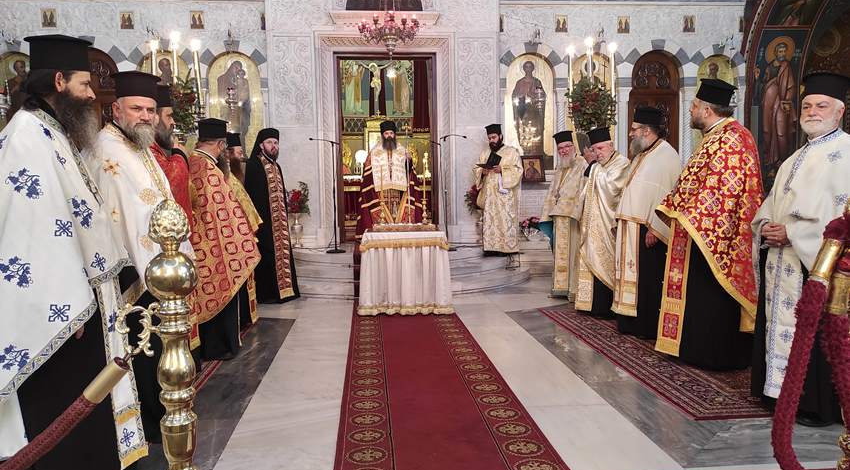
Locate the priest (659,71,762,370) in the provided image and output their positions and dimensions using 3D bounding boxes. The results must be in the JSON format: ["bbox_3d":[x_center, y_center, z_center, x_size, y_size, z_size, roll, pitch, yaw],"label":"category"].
[{"bbox_3d":[1.968,-0.081,4.239,0.600,1.942,0.680,-1,4,-8],"label":"priest"}]

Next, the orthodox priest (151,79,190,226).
[{"bbox_3d":[-1.668,0.005,3.869,0.460,1.880,0.600,-2,4,-12],"label":"orthodox priest"}]

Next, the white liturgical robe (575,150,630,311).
[{"bbox_3d":[1.701,-0.053,5.878,0.520,1.521,0.640,-3,5,-30],"label":"white liturgical robe"}]

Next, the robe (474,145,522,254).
[{"bbox_3d":[1.053,-0.505,8.730,0.640,1.537,0.480,1,5,25],"label":"robe"}]

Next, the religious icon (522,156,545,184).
[{"bbox_3d":[1.581,-0.958,8.937,0.357,0.399,0.050,-1,-5,-5],"label":"religious icon"}]

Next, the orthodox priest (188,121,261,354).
[{"bbox_3d":[-1.527,0.023,4.650,0.540,1.764,0.610,-3,5,-25],"label":"orthodox priest"}]

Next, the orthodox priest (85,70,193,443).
[{"bbox_3d":[-1.456,0.100,3.127,0.500,1.835,0.600,1,4,16],"label":"orthodox priest"}]

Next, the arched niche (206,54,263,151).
[{"bbox_3d":[-2.998,-1.974,9.747,0.834,1.796,0.100,-1,4,-5],"label":"arched niche"}]

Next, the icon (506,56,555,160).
[{"bbox_3d":[1.728,-2.047,10.172,0.872,1.851,0.180,-1,4,-5],"label":"icon"}]

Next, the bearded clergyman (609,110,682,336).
[{"bbox_3d":[1.809,-0.115,5.072,0.500,1.870,0.620,-3,5,-25],"label":"bearded clergyman"}]

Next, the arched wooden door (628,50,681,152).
[{"bbox_3d":[3.450,-1.371,9.271,0.810,2.794,0.120,-1,4,-5],"label":"arched wooden door"}]

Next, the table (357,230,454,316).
[{"bbox_3d":[-0.217,0.349,6.258,0.923,0.800,0.720,-1,4,-5],"label":"table"}]

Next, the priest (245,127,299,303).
[{"bbox_3d":[-1.723,-0.213,6.757,0.450,1.923,0.560,2,5,38],"label":"priest"}]

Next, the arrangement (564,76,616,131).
[{"bbox_3d":[2.526,-2.007,9.361,0.748,0.809,0.717,-1,4,-5],"label":"arrangement"}]

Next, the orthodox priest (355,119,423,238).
[{"bbox_3d":[-0.527,-0.647,8.548,0.920,1.890,0.600,-1,4,-5],"label":"orthodox priest"}]

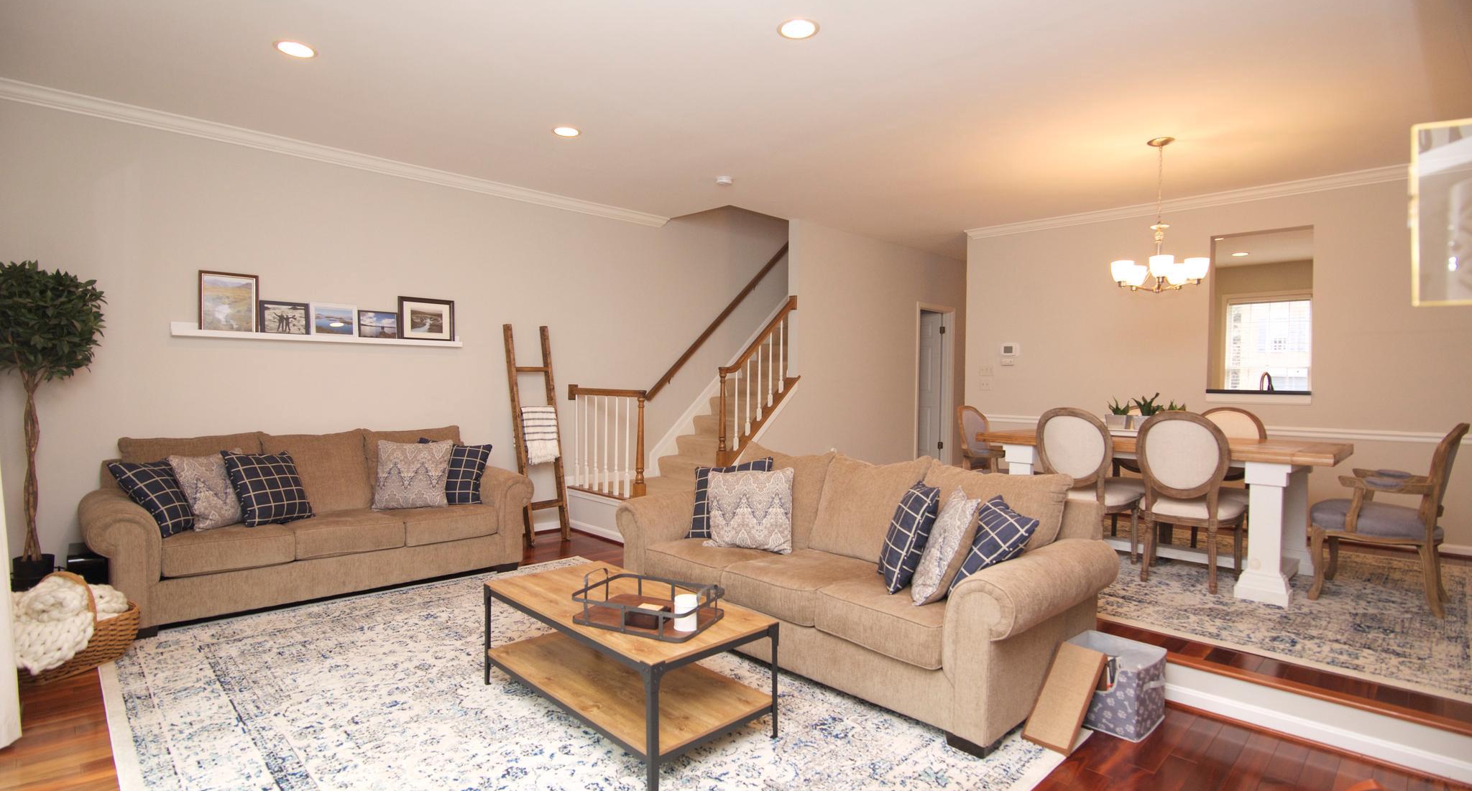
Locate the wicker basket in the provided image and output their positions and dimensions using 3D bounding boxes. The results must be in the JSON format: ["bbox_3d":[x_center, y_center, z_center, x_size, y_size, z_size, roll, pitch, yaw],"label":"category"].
[{"bbox_3d":[-3.088,1.049,3.229,0.340,0.450,0.500,1,1,20],"label":"wicker basket"}]

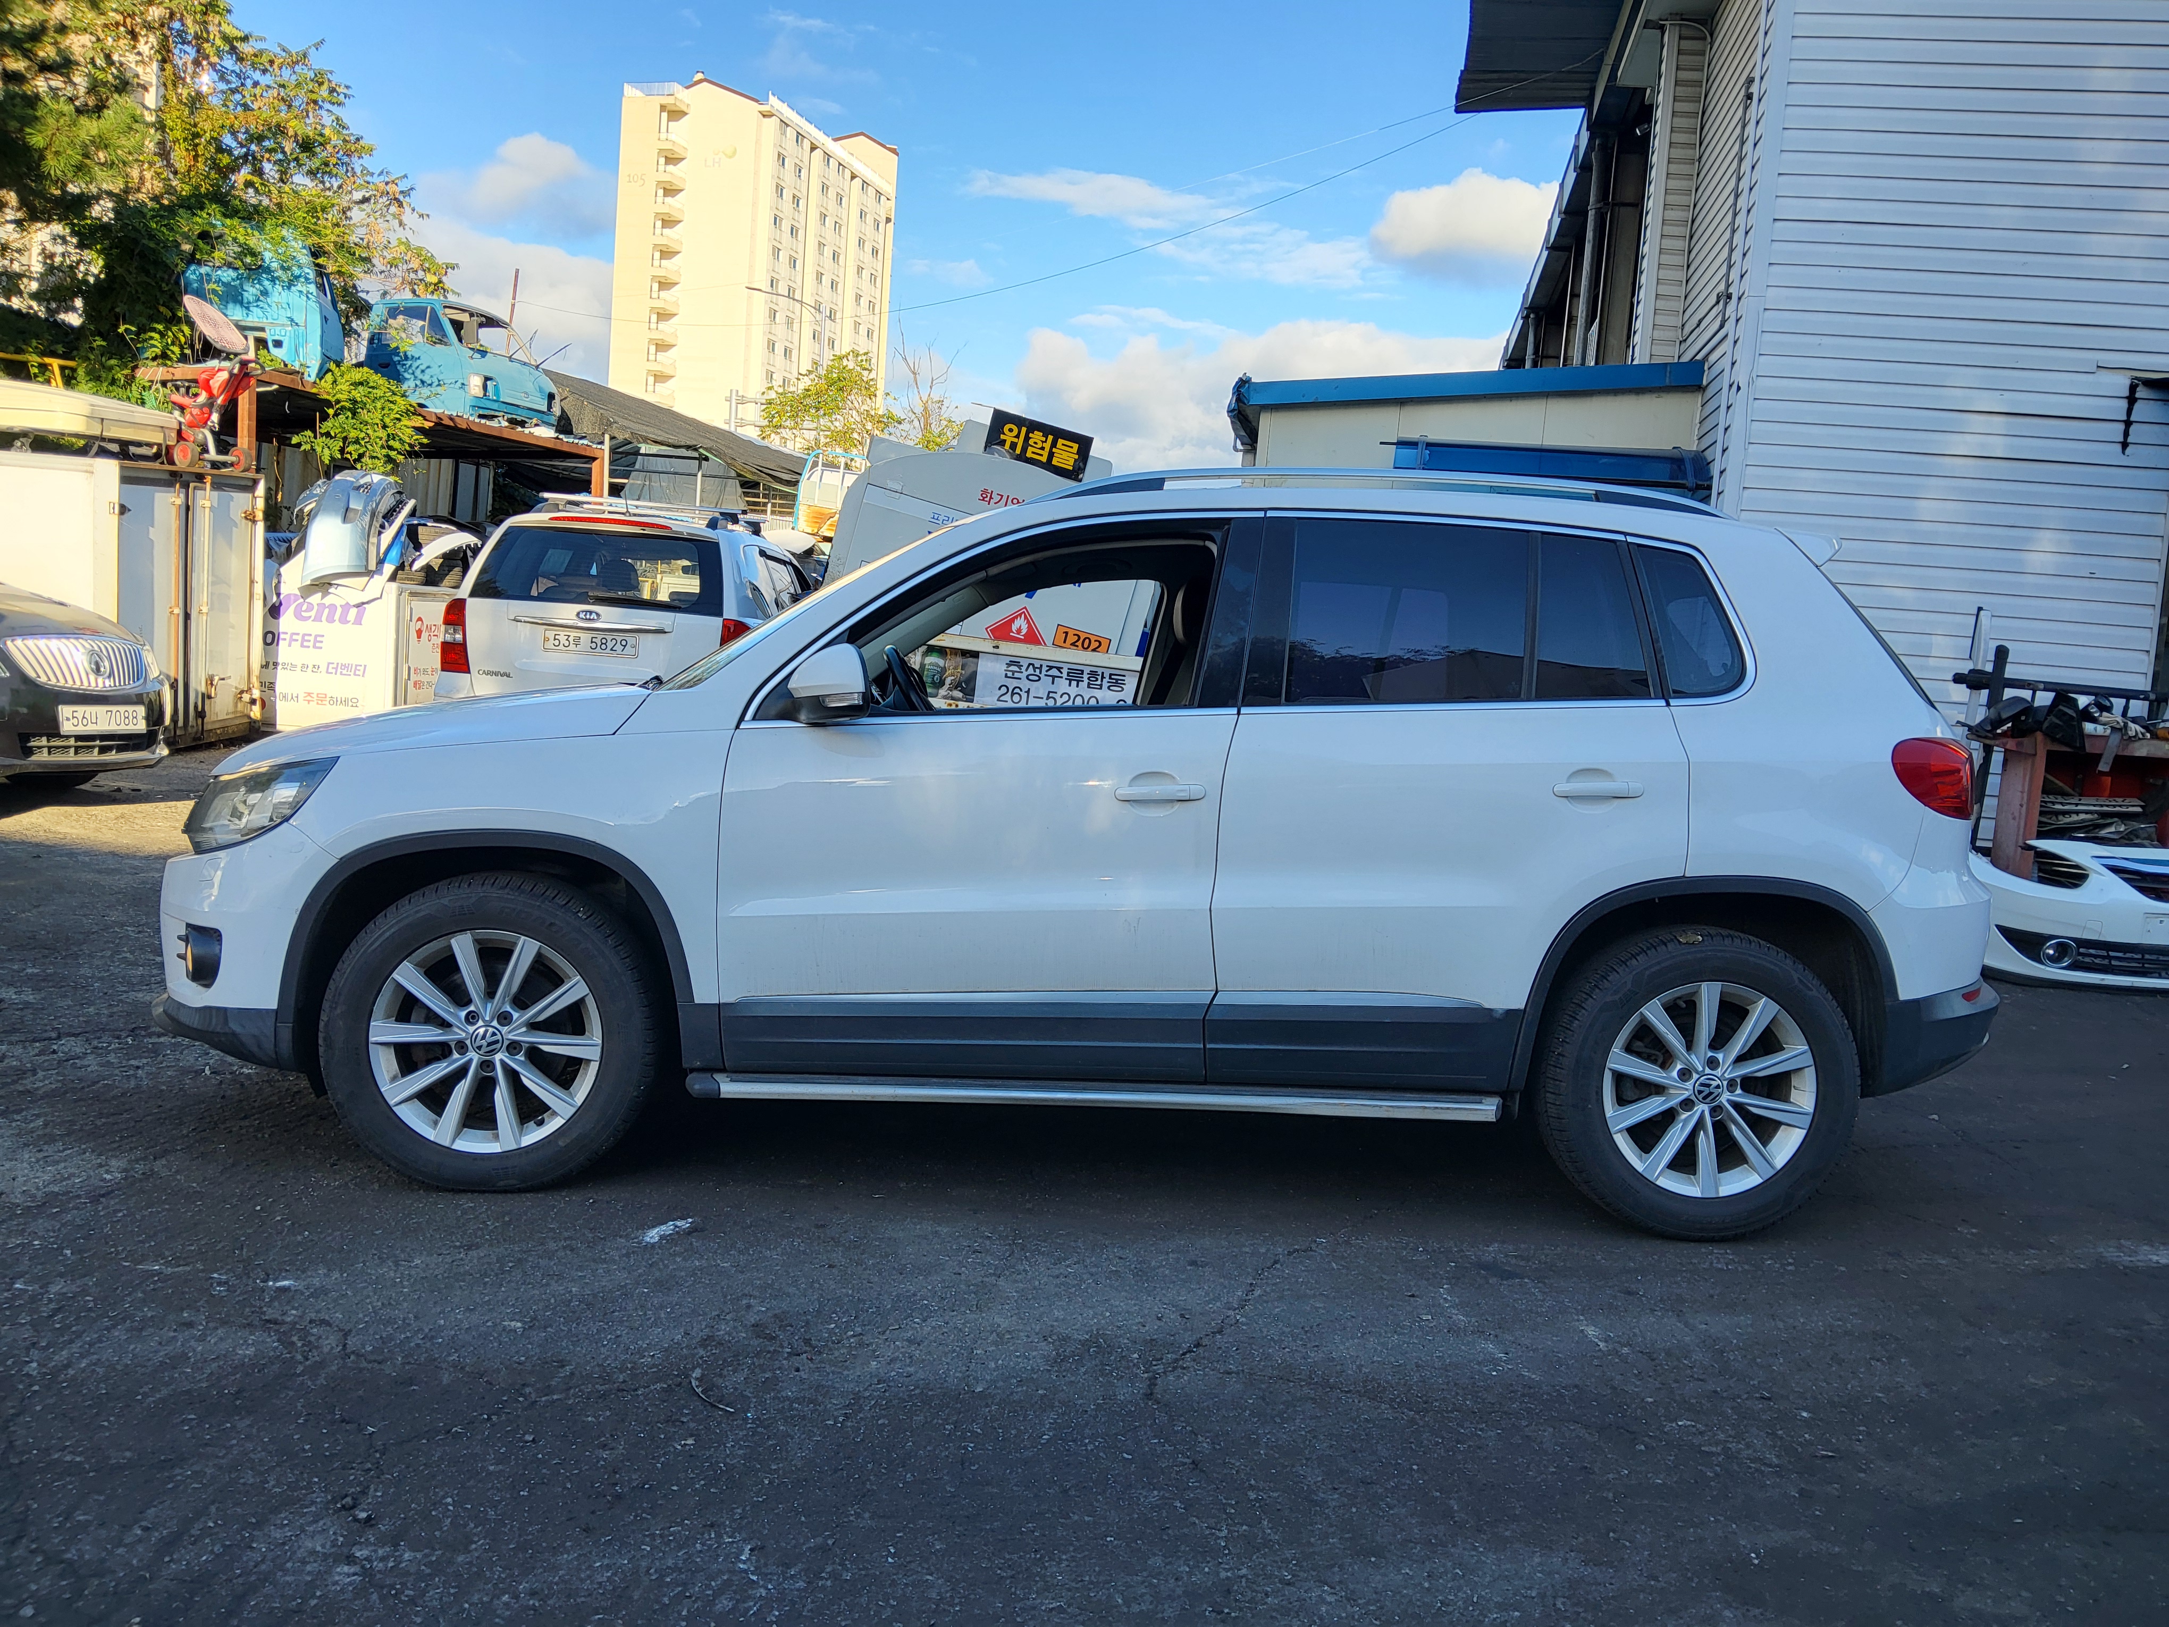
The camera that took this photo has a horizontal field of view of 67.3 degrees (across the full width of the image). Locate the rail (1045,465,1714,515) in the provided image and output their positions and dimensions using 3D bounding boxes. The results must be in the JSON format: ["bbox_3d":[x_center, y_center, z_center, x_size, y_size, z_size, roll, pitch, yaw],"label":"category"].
[{"bbox_3d":[0.664,-0.706,3.687,1.570,0.130,0.050,3,5,-3],"label":"rail"}]

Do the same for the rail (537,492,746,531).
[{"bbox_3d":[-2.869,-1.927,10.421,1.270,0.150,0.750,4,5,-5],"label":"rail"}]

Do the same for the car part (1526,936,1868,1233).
[{"bbox_3d":[1.350,0.586,3.632,0.685,0.685,0.240,3,5,-3],"label":"car part"}]

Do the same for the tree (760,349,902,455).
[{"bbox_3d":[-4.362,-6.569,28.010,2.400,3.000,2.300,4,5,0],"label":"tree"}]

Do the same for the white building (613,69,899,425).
[{"bbox_3d":[-28.809,-41.969,155.995,15.000,47.000,27.000,6,5,19],"label":"white building"}]

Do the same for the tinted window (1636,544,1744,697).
[{"bbox_3d":[1.333,-0.421,3.577,0.270,0.340,0.040,3,-13,-3],"label":"tinted window"}]

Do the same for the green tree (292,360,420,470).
[{"bbox_3d":[-7.612,-4.129,17.000,1.400,1.200,1.200,4,5,0],"label":"green tree"}]

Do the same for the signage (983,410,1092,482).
[{"bbox_3d":[-0.266,-2.085,9.300,0.610,0.300,0.030,15,5,-1],"label":"signage"}]

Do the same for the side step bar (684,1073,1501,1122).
[{"bbox_3d":[0.025,0.575,3.488,1.700,0.075,0.170,3,5,-3],"label":"side step bar"}]

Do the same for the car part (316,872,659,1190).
[{"bbox_3d":[-1.248,0.464,3.503,0.685,0.685,0.240,3,5,-4],"label":"car part"}]

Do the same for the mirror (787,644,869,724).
[{"bbox_3d":[-0.522,-0.264,3.330,0.155,0.160,0.220,3,5,-3],"label":"mirror"}]

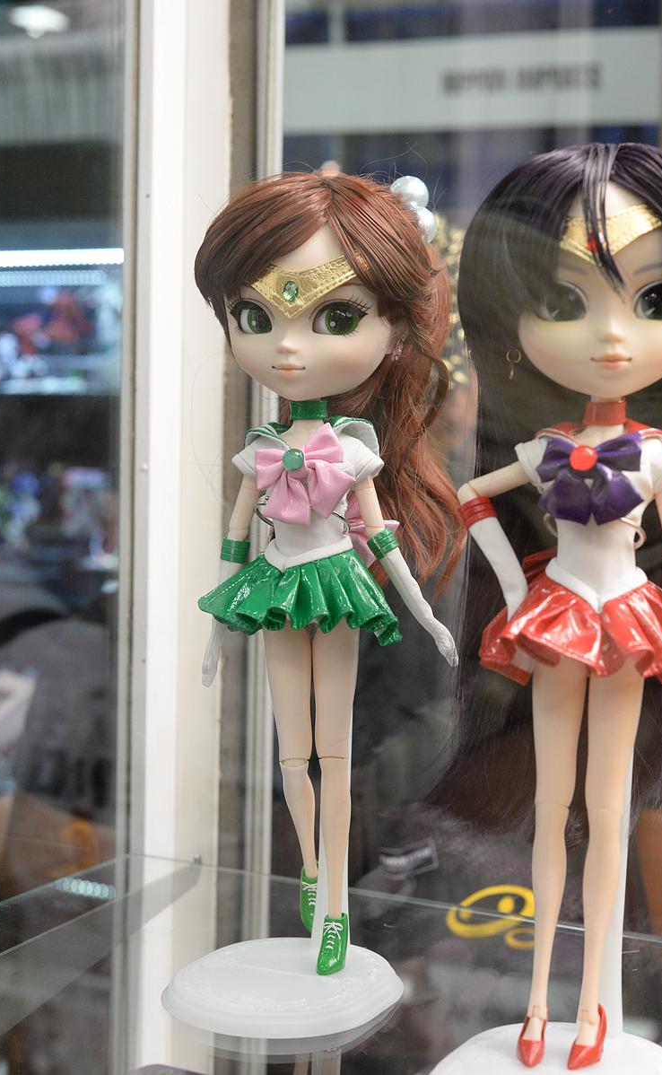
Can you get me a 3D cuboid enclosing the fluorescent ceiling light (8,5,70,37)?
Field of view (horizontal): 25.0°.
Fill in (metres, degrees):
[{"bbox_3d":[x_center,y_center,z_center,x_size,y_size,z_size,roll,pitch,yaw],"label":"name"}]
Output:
[{"bbox_3d":[-2.144,-3.803,11.000,0.430,0.180,0.430,0,4,-11],"label":"fluorescent ceiling light"}]

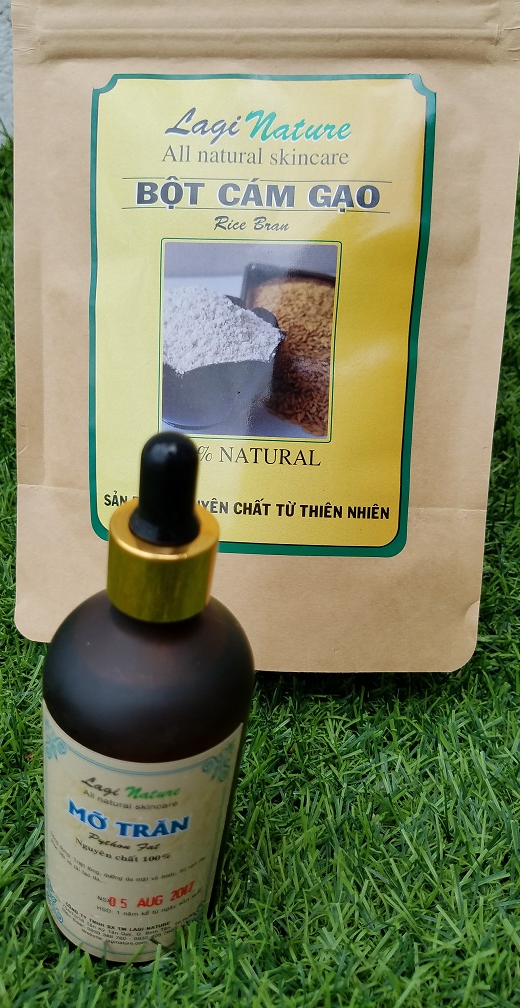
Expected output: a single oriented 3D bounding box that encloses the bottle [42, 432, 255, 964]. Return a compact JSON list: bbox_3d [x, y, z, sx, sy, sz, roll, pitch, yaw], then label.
[{"bbox_3d":[-0.024,0.040,0.164,0.045,0.147,0.045,9,33,-2],"label":"bottle"}]

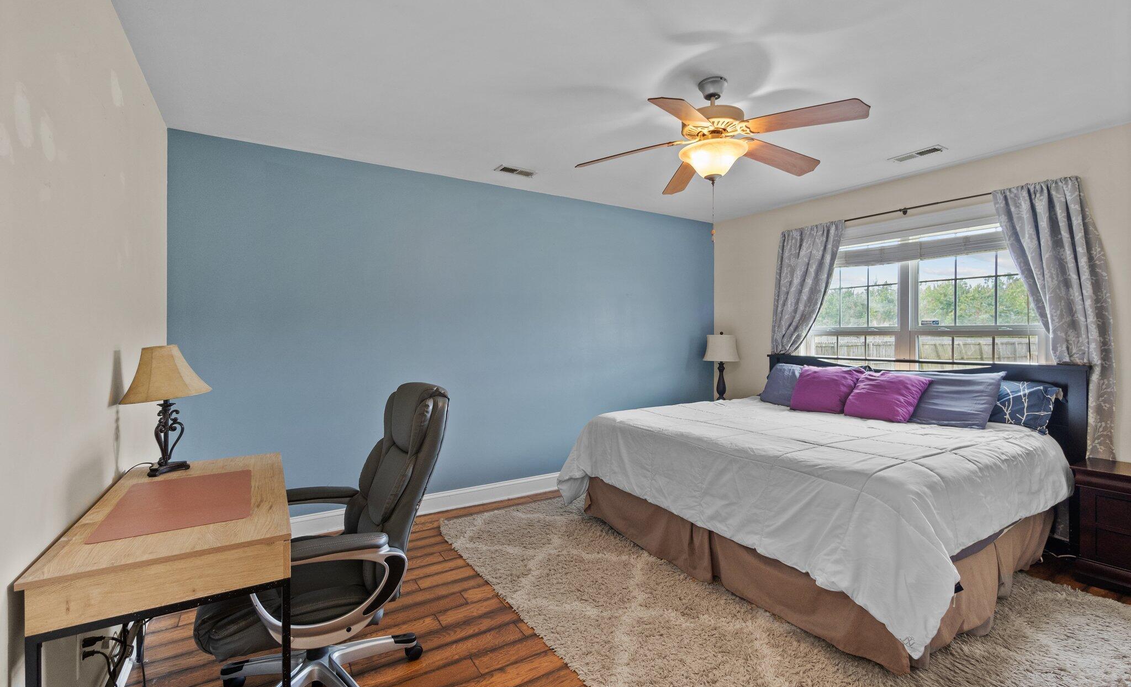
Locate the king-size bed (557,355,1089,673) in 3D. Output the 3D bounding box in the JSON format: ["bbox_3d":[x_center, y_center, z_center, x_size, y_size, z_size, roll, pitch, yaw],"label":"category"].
[{"bbox_3d":[1.531,0.686,3.051,2.061,1.123,2.165,0,1,-33],"label":"king-size bed"}]

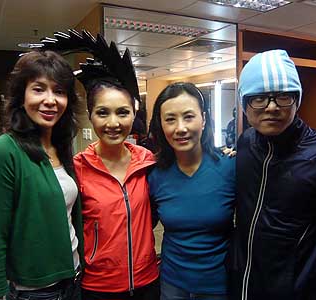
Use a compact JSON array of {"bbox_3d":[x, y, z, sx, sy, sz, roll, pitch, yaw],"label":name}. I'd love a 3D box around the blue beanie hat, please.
[{"bbox_3d":[0.337,-0.208,0.970,0.190,0.190,0.235,1,8,14],"label":"blue beanie hat"}]

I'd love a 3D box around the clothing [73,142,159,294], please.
[{"bbox_3d":[-0.150,0.224,1.140,0.360,0.520,0.250,-4,5,-15],"label":"clothing"}]

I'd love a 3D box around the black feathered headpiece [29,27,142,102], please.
[{"bbox_3d":[-0.256,-0.303,1.160,0.390,0.270,0.250,-2,5,-10],"label":"black feathered headpiece"}]

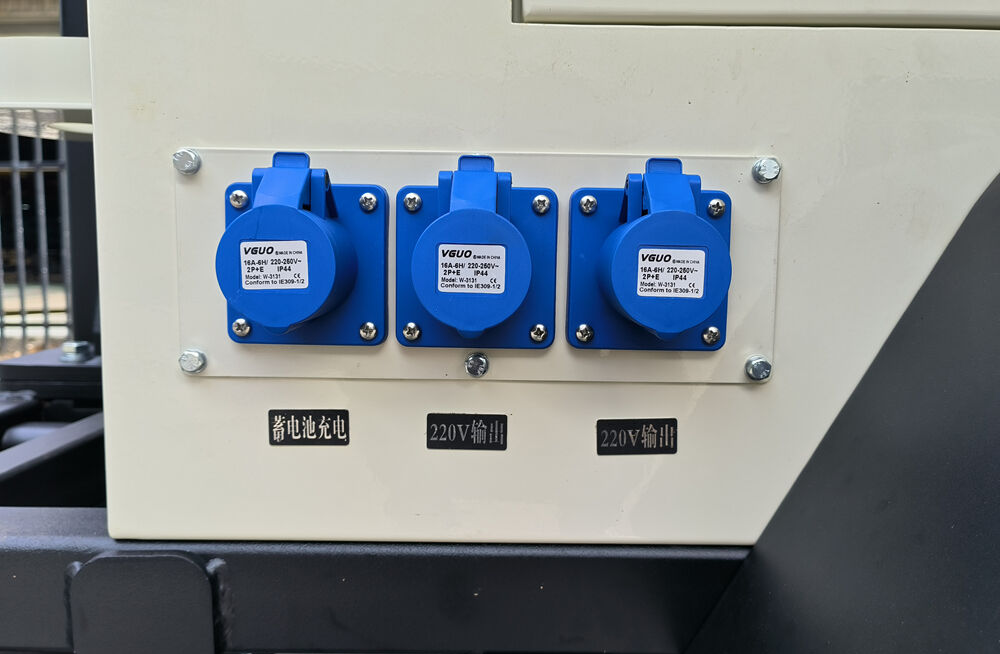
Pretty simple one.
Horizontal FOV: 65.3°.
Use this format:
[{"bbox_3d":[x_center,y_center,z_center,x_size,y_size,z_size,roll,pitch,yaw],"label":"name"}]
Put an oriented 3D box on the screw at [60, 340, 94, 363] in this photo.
[{"bbox_3d":[-0.368,0.022,0.680,0.030,0.016,0.030,1,5,0],"label":"screw"}]

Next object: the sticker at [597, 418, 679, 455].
[{"bbox_3d":[0.068,0.055,0.387,0.039,0.018,0.001,1,5,0],"label":"sticker"}]

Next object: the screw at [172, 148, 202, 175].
[{"bbox_3d":[-0.149,-0.079,0.371,0.012,0.012,0.007,1,5,0],"label":"screw"}]

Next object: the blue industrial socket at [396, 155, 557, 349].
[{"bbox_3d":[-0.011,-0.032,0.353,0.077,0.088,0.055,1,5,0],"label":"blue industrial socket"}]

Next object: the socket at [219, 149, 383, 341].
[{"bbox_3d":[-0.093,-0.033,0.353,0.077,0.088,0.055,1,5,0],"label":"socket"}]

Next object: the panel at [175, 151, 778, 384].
[{"bbox_3d":[-0.011,-0.029,0.381,0.292,0.110,0.003,1,5,0],"label":"panel"}]

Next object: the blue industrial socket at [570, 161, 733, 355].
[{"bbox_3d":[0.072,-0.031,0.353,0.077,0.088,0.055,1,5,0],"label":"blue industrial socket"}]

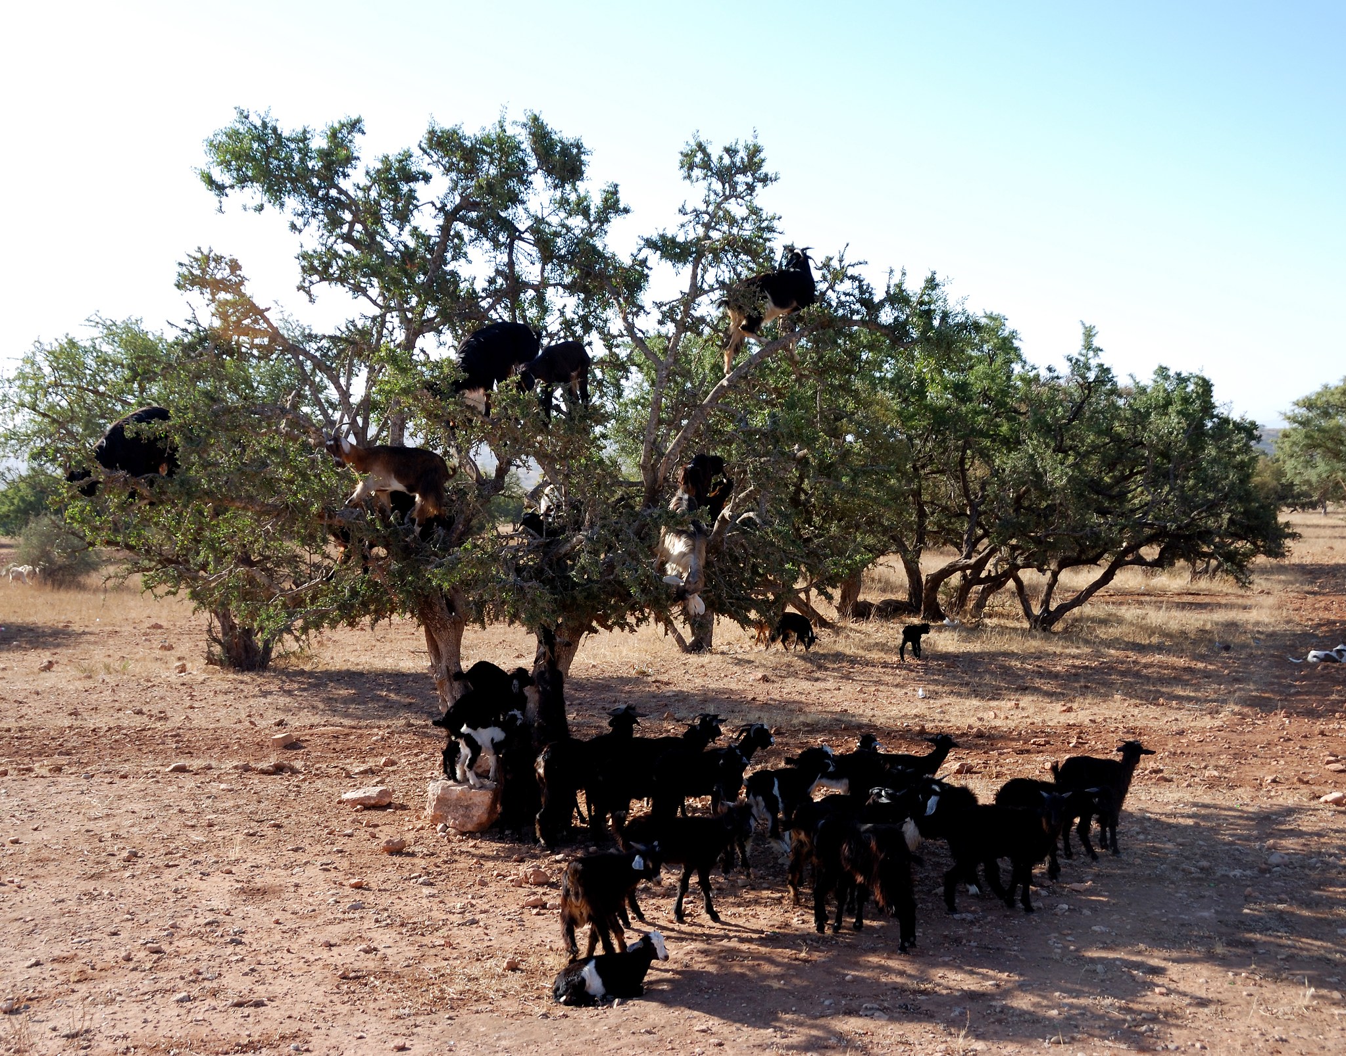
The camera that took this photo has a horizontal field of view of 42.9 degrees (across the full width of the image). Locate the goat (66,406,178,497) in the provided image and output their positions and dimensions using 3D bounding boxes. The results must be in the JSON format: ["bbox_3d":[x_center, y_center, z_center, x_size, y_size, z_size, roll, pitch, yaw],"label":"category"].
[{"bbox_3d":[-4.406,-0.607,13.700,0.920,0.760,0.360,0,1,-15],"label":"goat"}]

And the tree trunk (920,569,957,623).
[{"bbox_3d":[4.925,1.271,31.800,0.640,0.980,0.500,0,1,0],"label":"tree trunk"}]

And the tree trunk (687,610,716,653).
[{"bbox_3d":[0.421,1.527,25.400,0.420,0.650,0.420,0,1,0],"label":"tree trunk"}]

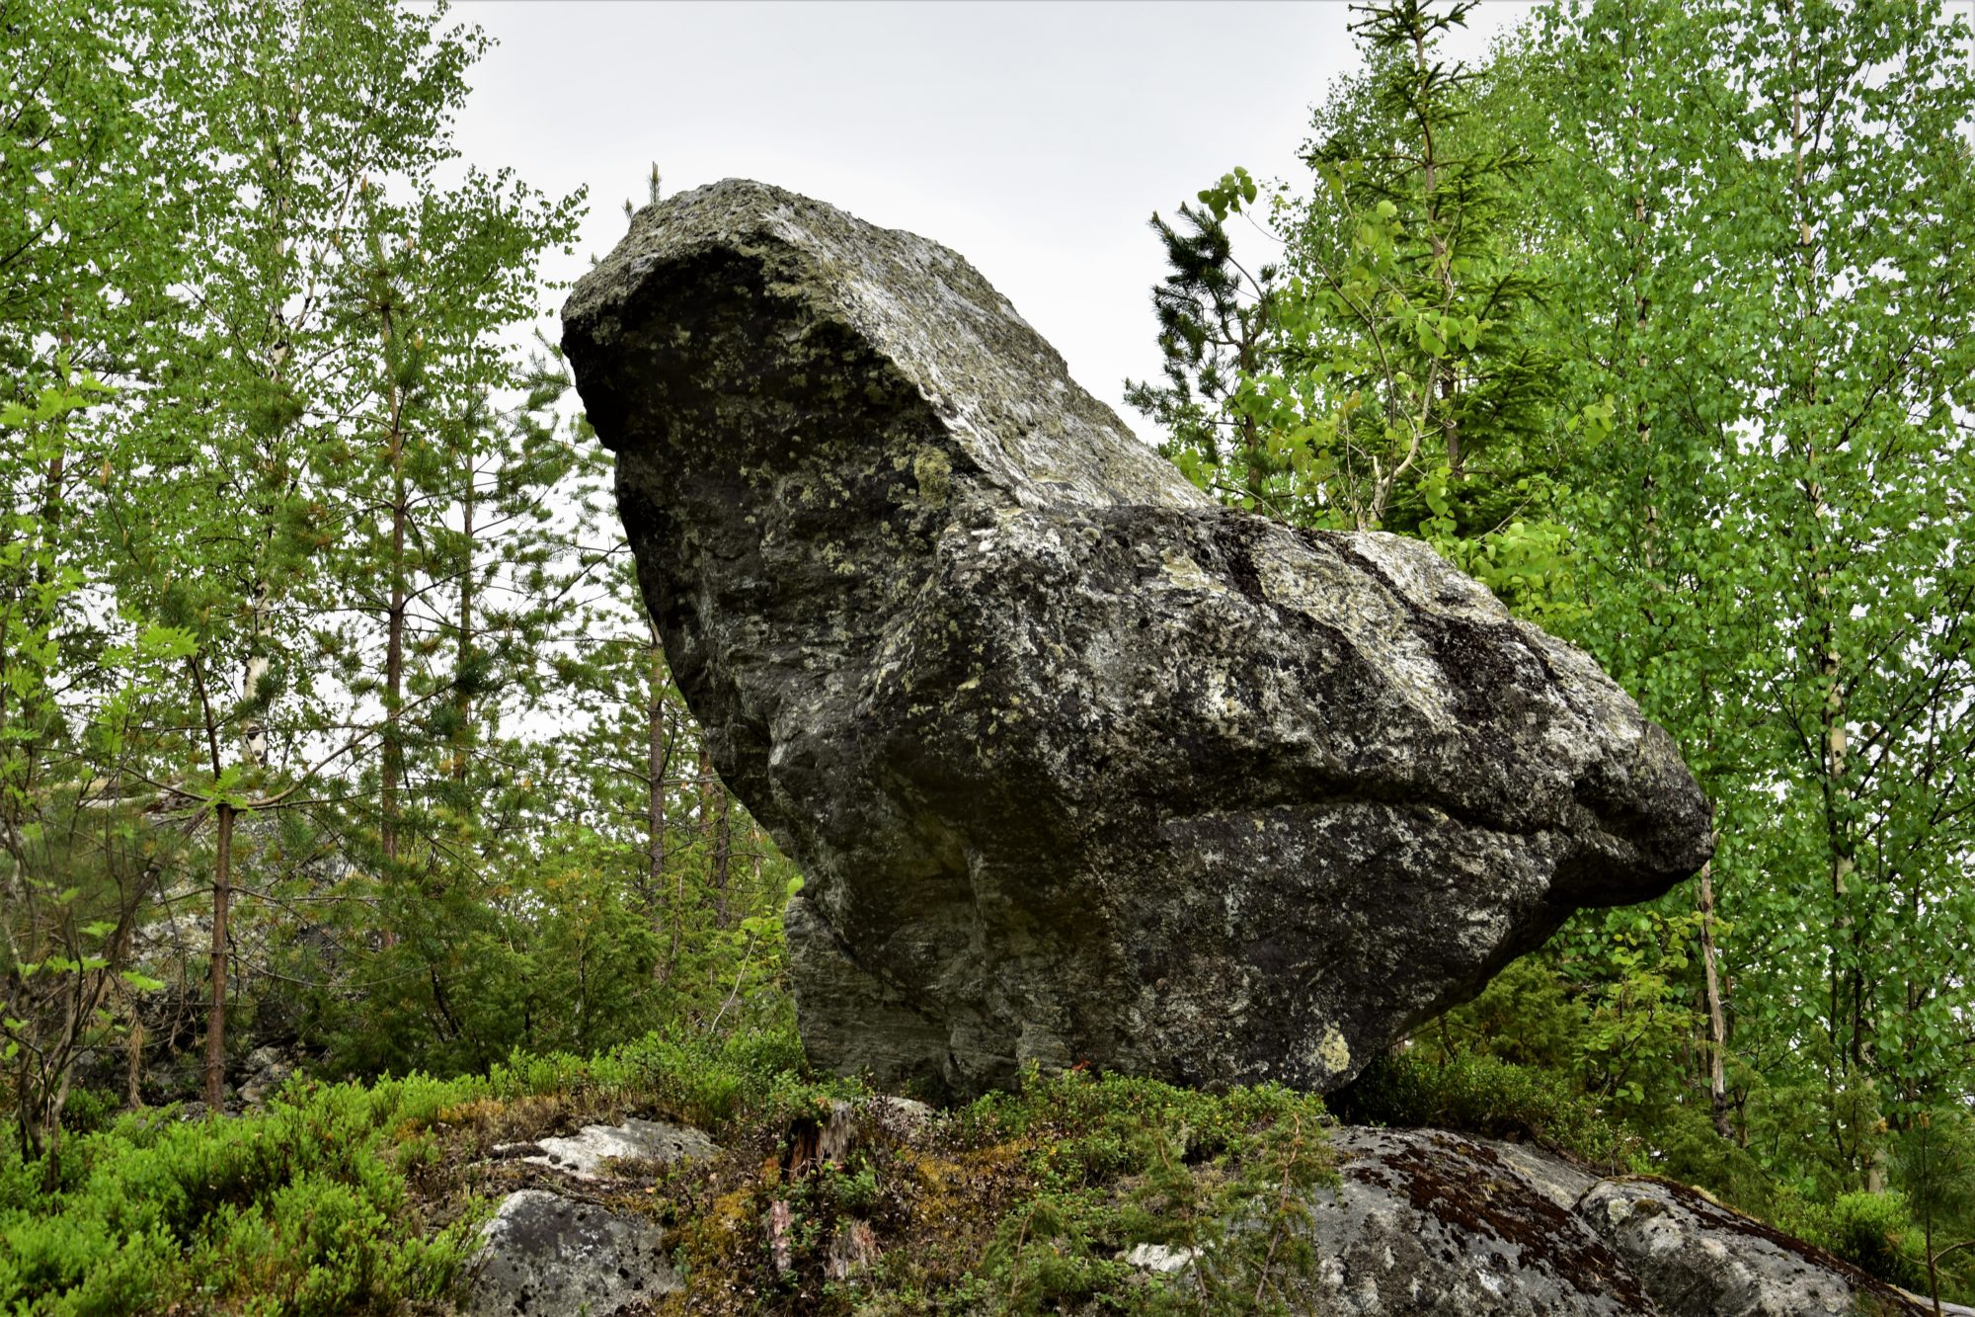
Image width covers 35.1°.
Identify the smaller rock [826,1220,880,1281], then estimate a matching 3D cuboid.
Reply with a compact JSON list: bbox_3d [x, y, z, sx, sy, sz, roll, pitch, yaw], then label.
[{"bbox_3d":[-0.307,1.342,7.100,0.120,0.140,0.100,0,-8,0],"label":"smaller rock"}]

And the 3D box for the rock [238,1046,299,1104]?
[{"bbox_3d":[-2.532,1.472,11.000,0.210,0.200,0.180,0,-8,0],"label":"rock"}]

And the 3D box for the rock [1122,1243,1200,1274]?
[{"bbox_3d":[0.394,1.363,7.100,0.185,0.075,0.130,0,-8,0],"label":"rock"}]

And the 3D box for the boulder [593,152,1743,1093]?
[{"bbox_3d":[0.414,-0.042,8.600,3.050,2.500,2.300,2,-9,-12],"label":"boulder"}]

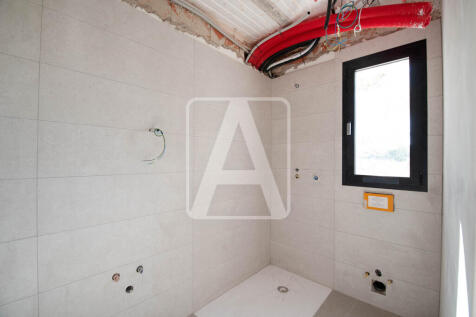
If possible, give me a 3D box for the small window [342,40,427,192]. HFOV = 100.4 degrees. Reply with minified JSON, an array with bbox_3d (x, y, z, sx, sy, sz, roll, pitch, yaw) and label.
[{"bbox_3d":[1.355,-0.357,1.887,0.647,1.281,0.073,0,0,43],"label":"small window"}]

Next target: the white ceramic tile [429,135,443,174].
[{"bbox_3d":[1.608,-0.031,1.616,0.079,0.317,0.012,0,0,43],"label":"white ceramic tile"}]

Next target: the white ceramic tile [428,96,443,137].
[{"bbox_3d":[1.609,-0.348,1.618,0.079,0.317,0.012,0,0,43],"label":"white ceramic tile"}]

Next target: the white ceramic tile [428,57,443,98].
[{"bbox_3d":[1.611,-0.665,1.620,0.079,0.317,0.012,0,0,43],"label":"white ceramic tile"}]

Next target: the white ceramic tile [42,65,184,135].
[{"bbox_3d":[-0.735,-0.360,1.419,0.965,0.315,0.010,1,-1,-44],"label":"white ceramic tile"}]

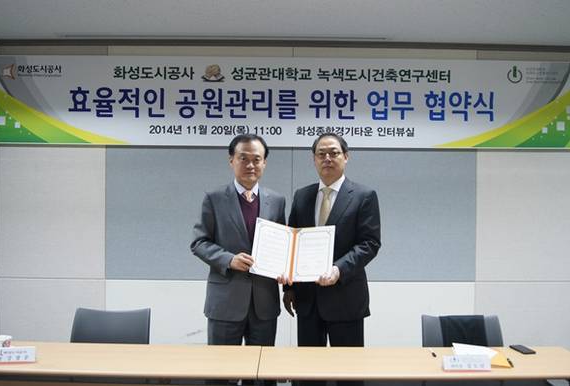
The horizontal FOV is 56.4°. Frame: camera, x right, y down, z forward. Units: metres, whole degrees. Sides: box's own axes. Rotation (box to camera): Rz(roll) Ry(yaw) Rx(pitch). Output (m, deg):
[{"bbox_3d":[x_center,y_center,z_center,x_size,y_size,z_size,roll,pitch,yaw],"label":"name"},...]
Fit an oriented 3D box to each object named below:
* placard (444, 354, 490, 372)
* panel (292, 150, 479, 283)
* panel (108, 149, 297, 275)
[{"bbox_3d":[0.763,0.713,2.220,0.200,0.065,0.055,0,0,0],"label":"placard"},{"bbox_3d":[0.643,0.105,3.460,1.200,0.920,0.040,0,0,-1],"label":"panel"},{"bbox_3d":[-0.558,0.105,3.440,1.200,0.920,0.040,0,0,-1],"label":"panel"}]

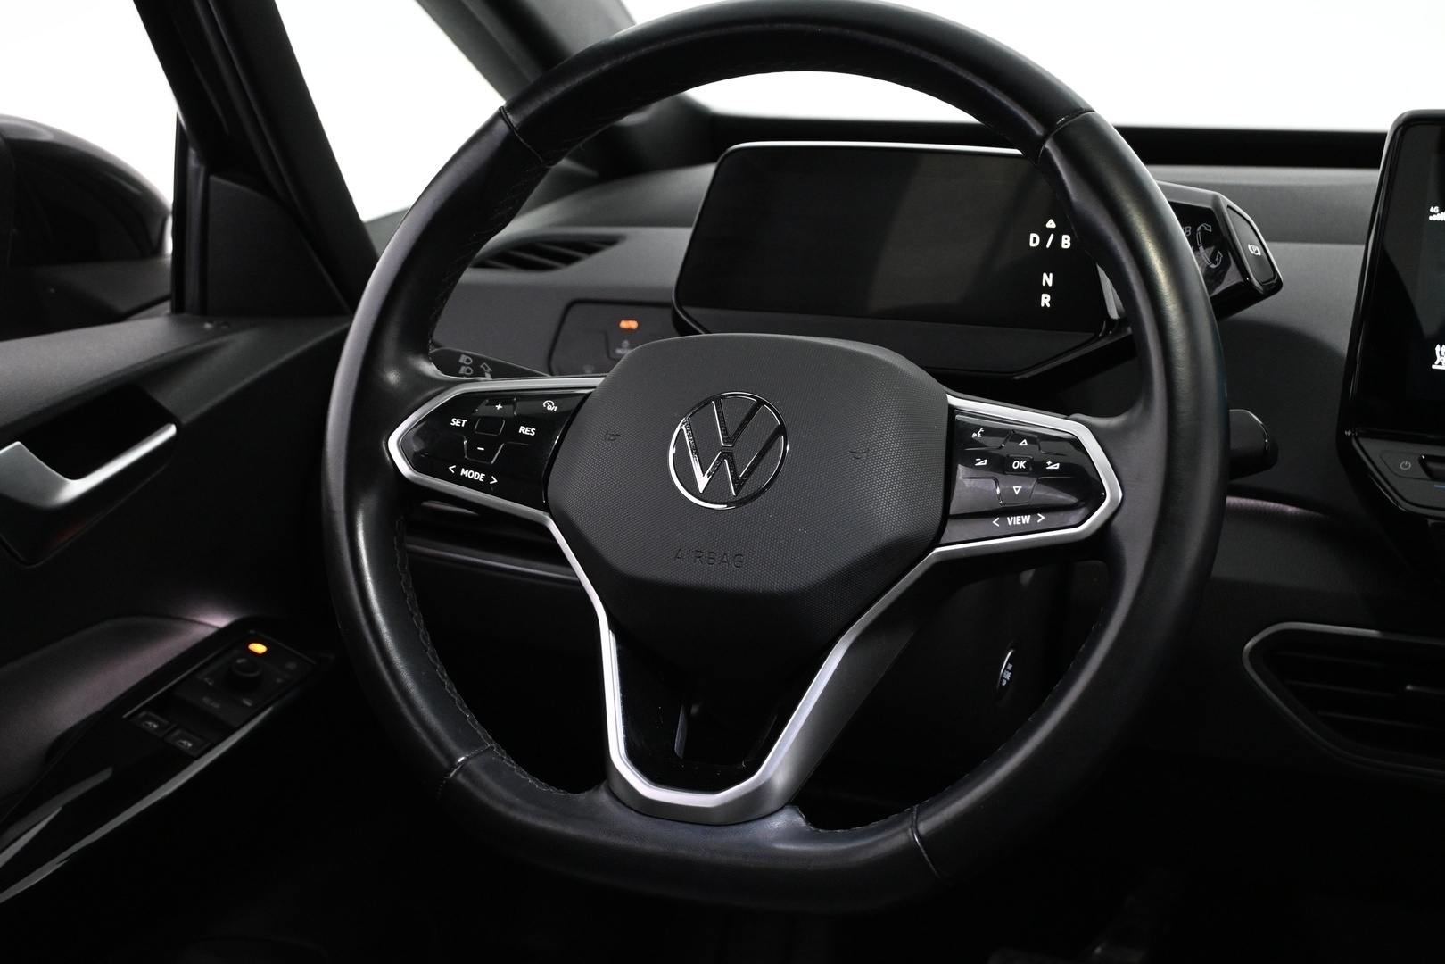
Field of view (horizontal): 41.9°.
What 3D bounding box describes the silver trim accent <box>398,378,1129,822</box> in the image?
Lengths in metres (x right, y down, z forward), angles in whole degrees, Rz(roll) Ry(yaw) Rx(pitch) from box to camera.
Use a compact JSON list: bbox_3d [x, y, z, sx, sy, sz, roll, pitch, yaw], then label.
[{"bbox_3d":[0.001,0.045,0.730,0.300,0.172,0.042,4,-9,20],"label":"silver trim accent"}]

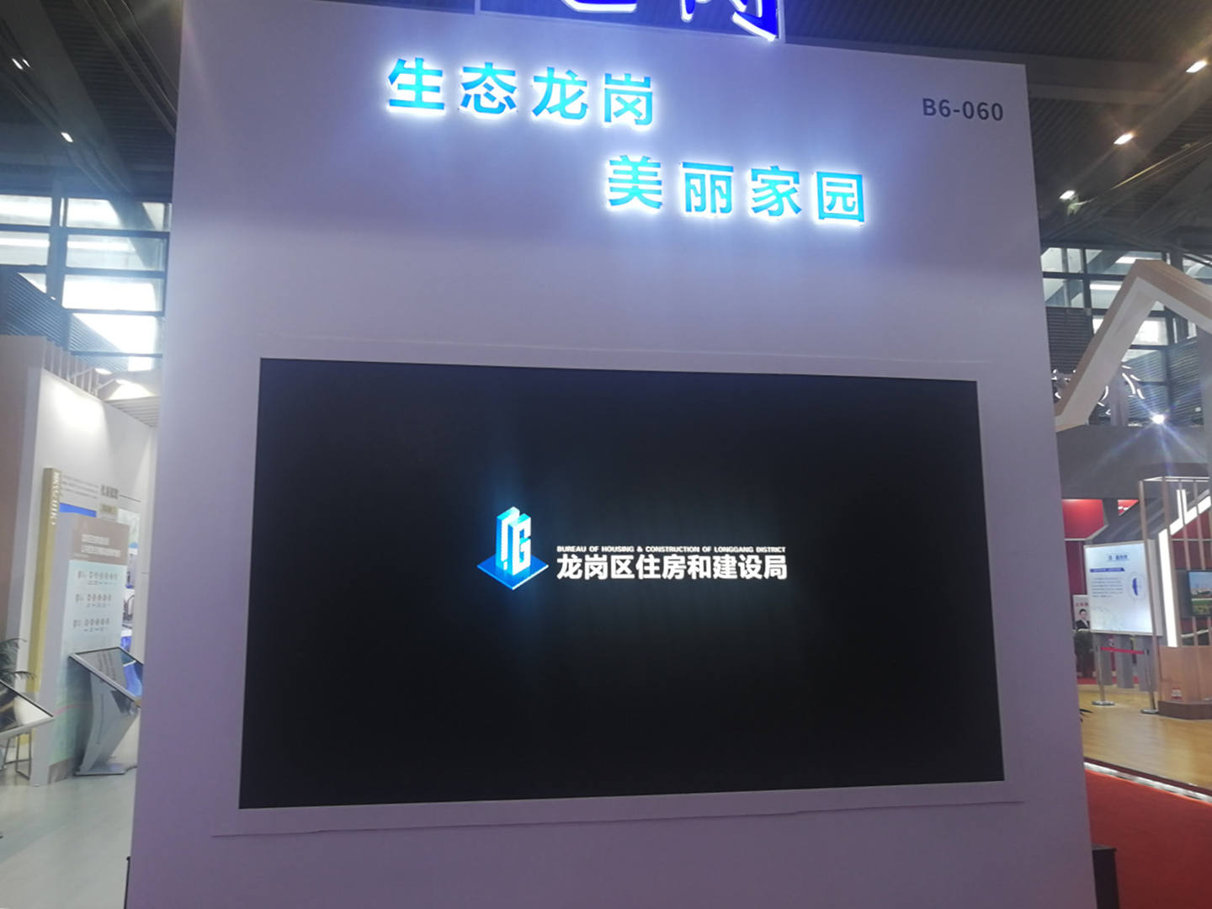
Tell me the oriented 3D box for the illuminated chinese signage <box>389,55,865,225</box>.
[{"bbox_3d":[0.129,-1.400,4.188,2.154,0.639,0.060,1,-8,-9],"label":"illuminated chinese signage"}]

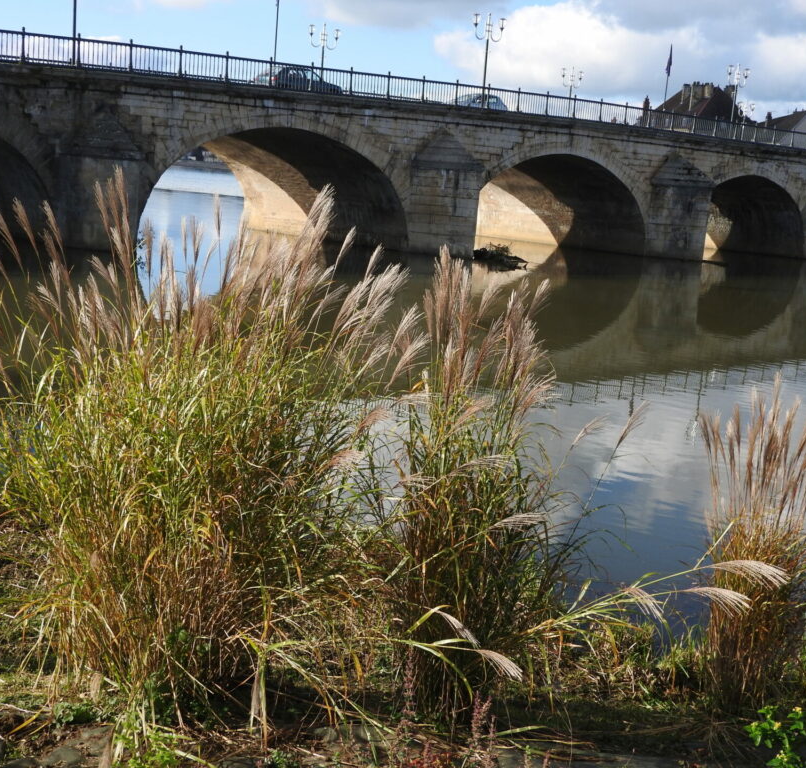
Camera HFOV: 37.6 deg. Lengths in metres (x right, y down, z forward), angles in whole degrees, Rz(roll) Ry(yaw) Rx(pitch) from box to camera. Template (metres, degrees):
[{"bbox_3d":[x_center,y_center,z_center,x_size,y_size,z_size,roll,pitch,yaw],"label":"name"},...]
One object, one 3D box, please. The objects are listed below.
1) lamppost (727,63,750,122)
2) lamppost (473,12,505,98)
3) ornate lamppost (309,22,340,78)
[{"bbox_3d":[19.427,-16.517,69.351,2.065,4.427,0.380,-5,13,-41],"label":"lamppost"},{"bbox_3d":[3.958,-15.190,55.788,2.065,4.375,0.380,-5,13,-41],"label":"lamppost"},{"bbox_3d":[-4.361,-17.357,64.522,2.065,4.422,0.380,-5,13,-41],"label":"ornate lamppost"}]

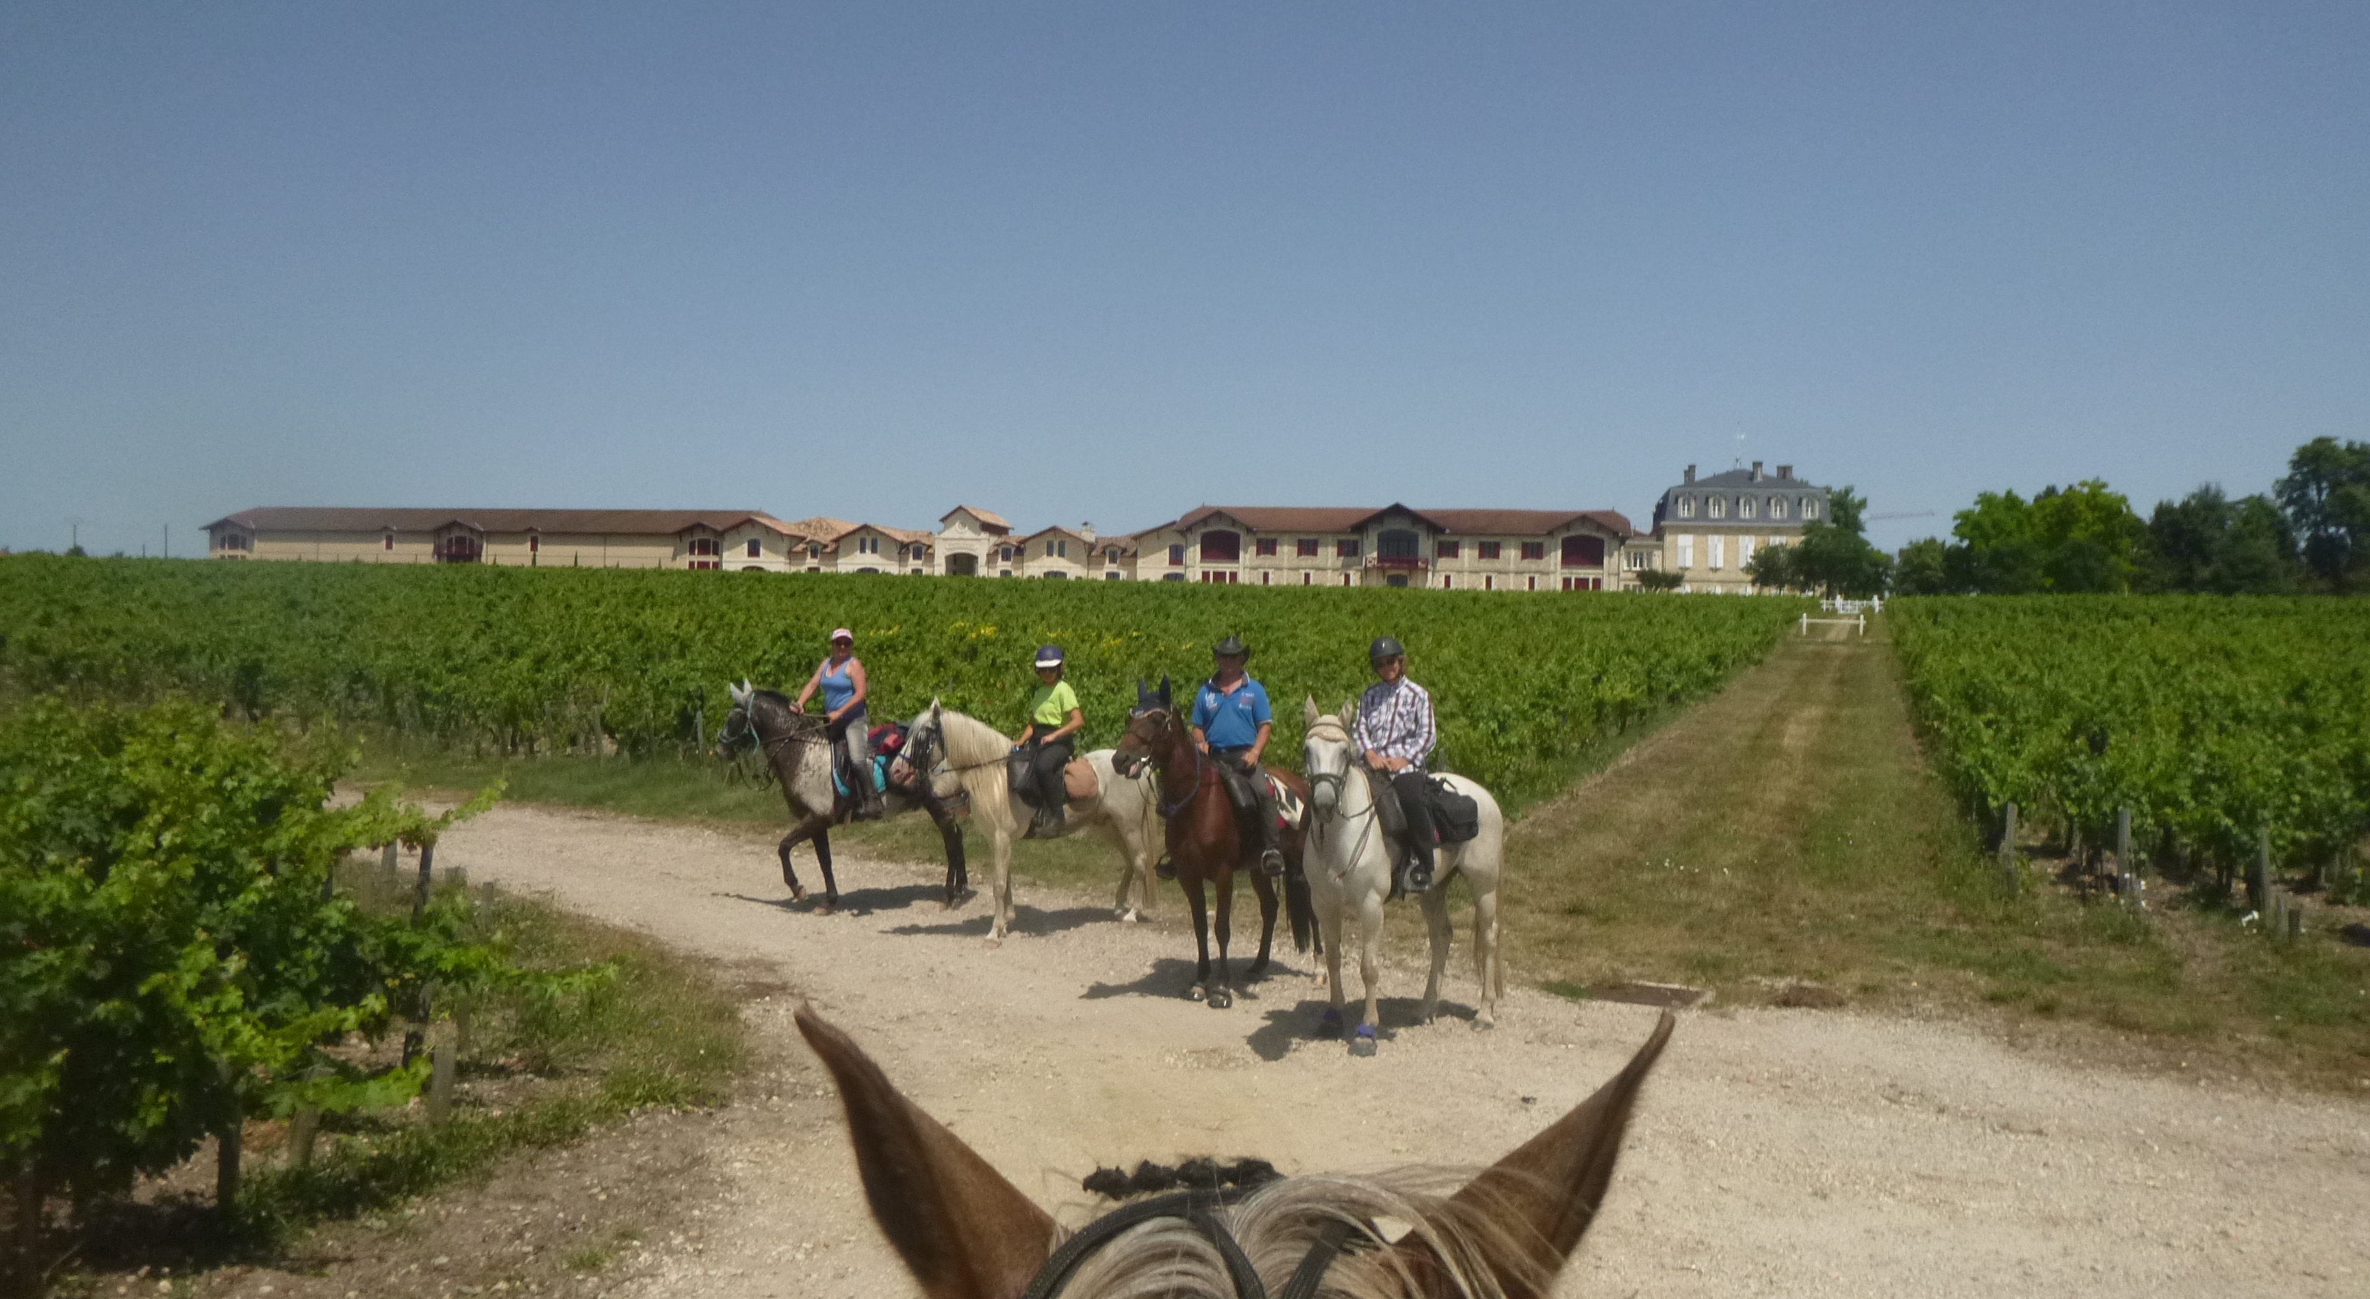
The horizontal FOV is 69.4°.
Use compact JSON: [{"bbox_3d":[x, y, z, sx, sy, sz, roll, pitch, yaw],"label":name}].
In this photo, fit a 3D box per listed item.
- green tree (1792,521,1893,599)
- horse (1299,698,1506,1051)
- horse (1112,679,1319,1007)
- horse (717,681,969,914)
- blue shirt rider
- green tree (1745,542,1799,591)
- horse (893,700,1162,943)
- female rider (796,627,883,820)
[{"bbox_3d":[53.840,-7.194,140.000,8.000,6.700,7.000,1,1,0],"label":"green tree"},{"bbox_3d":[1.336,1.293,10.162,0.600,2.030,2.100,1,1,38],"label":"horse"},{"bbox_3d":[0.364,1.237,11.341,0.650,2.100,2.150,1,1,31],"label":"horse"},{"bbox_3d":[-2.818,1.223,14.553,2.300,2.000,0.620,0,1,-30],"label":"horse"},{"bbox_3d":[0.342,0.697,11.300,0.650,1.620,0.650,1,1,16],"label":"blue shirt rider"},{"bbox_3d":[47.934,-6.588,140.000,4.500,4.600,4.500,1,1,0],"label":"green tree"},{"bbox_3d":[-1.188,1.308,13.667,2.300,1.880,0.620,0,1,-34],"label":"horse"},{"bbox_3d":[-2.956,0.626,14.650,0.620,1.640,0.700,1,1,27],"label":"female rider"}]

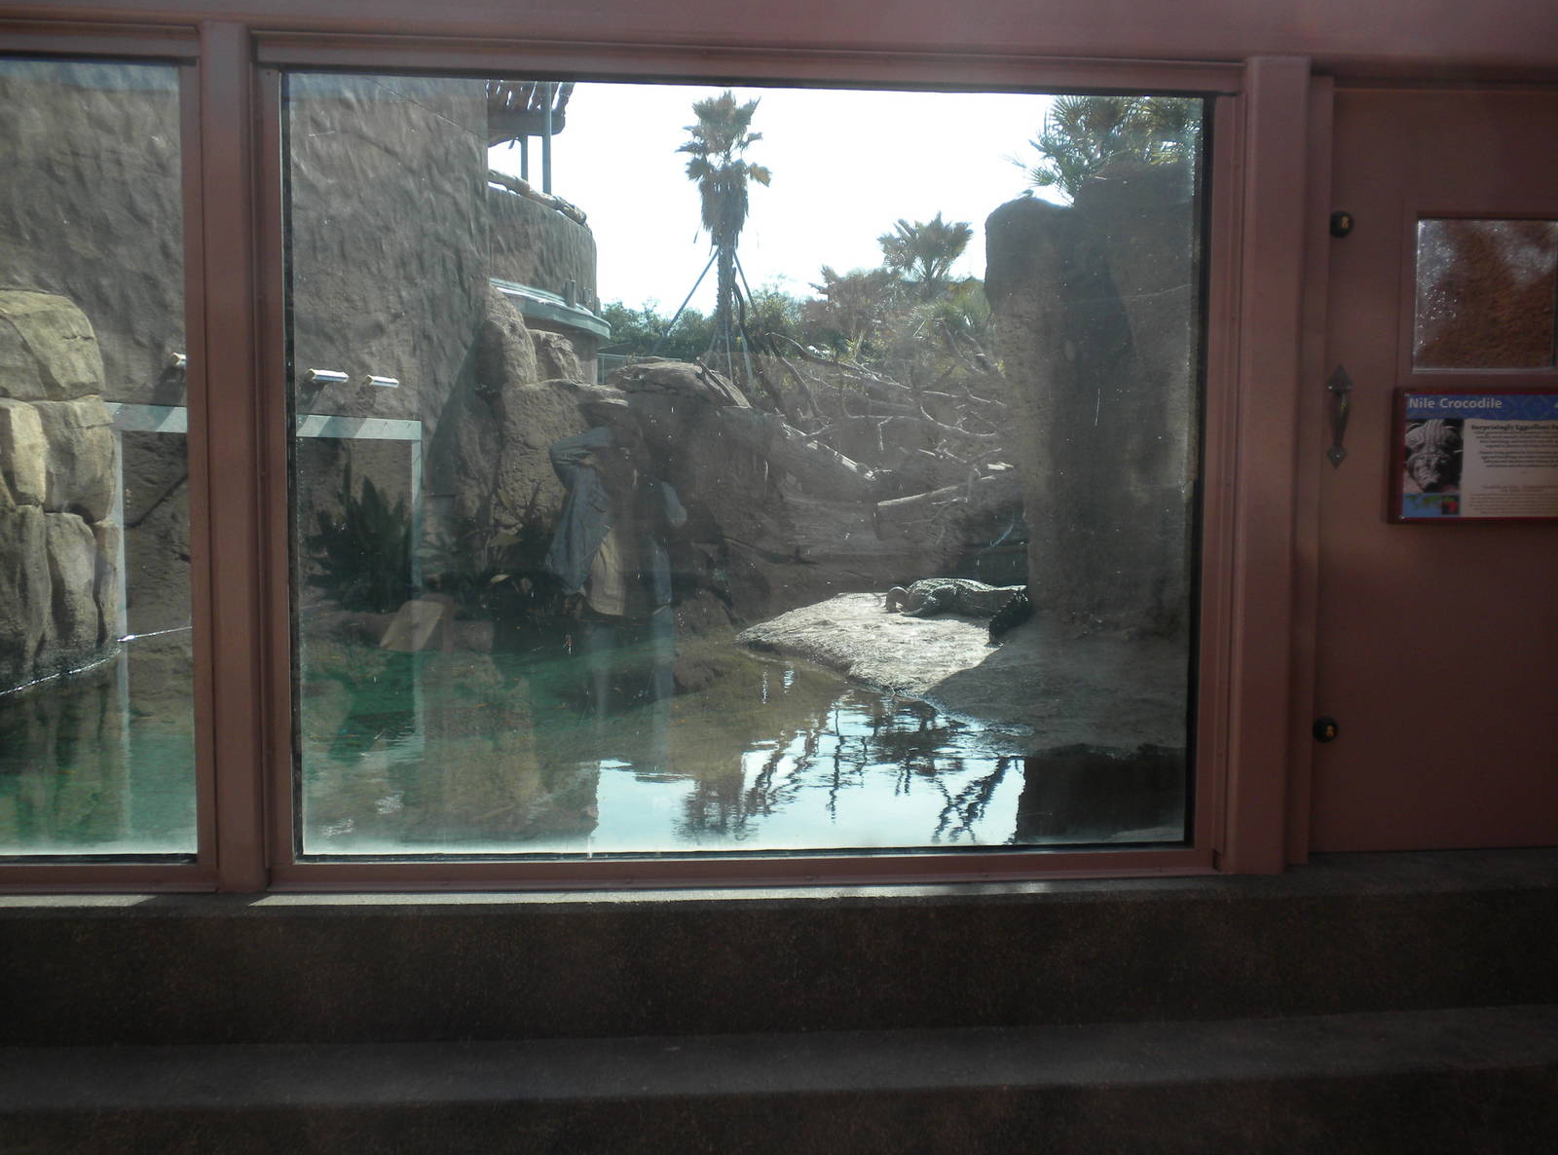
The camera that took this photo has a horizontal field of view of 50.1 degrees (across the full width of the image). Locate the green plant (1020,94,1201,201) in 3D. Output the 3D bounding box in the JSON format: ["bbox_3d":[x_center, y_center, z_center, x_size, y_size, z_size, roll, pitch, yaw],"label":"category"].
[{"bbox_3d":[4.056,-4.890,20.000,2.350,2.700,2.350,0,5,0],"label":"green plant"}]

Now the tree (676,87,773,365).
[{"bbox_3d":[-1.222,-7.707,38.000,2.150,6.800,2.150,0,5,0],"label":"tree"}]

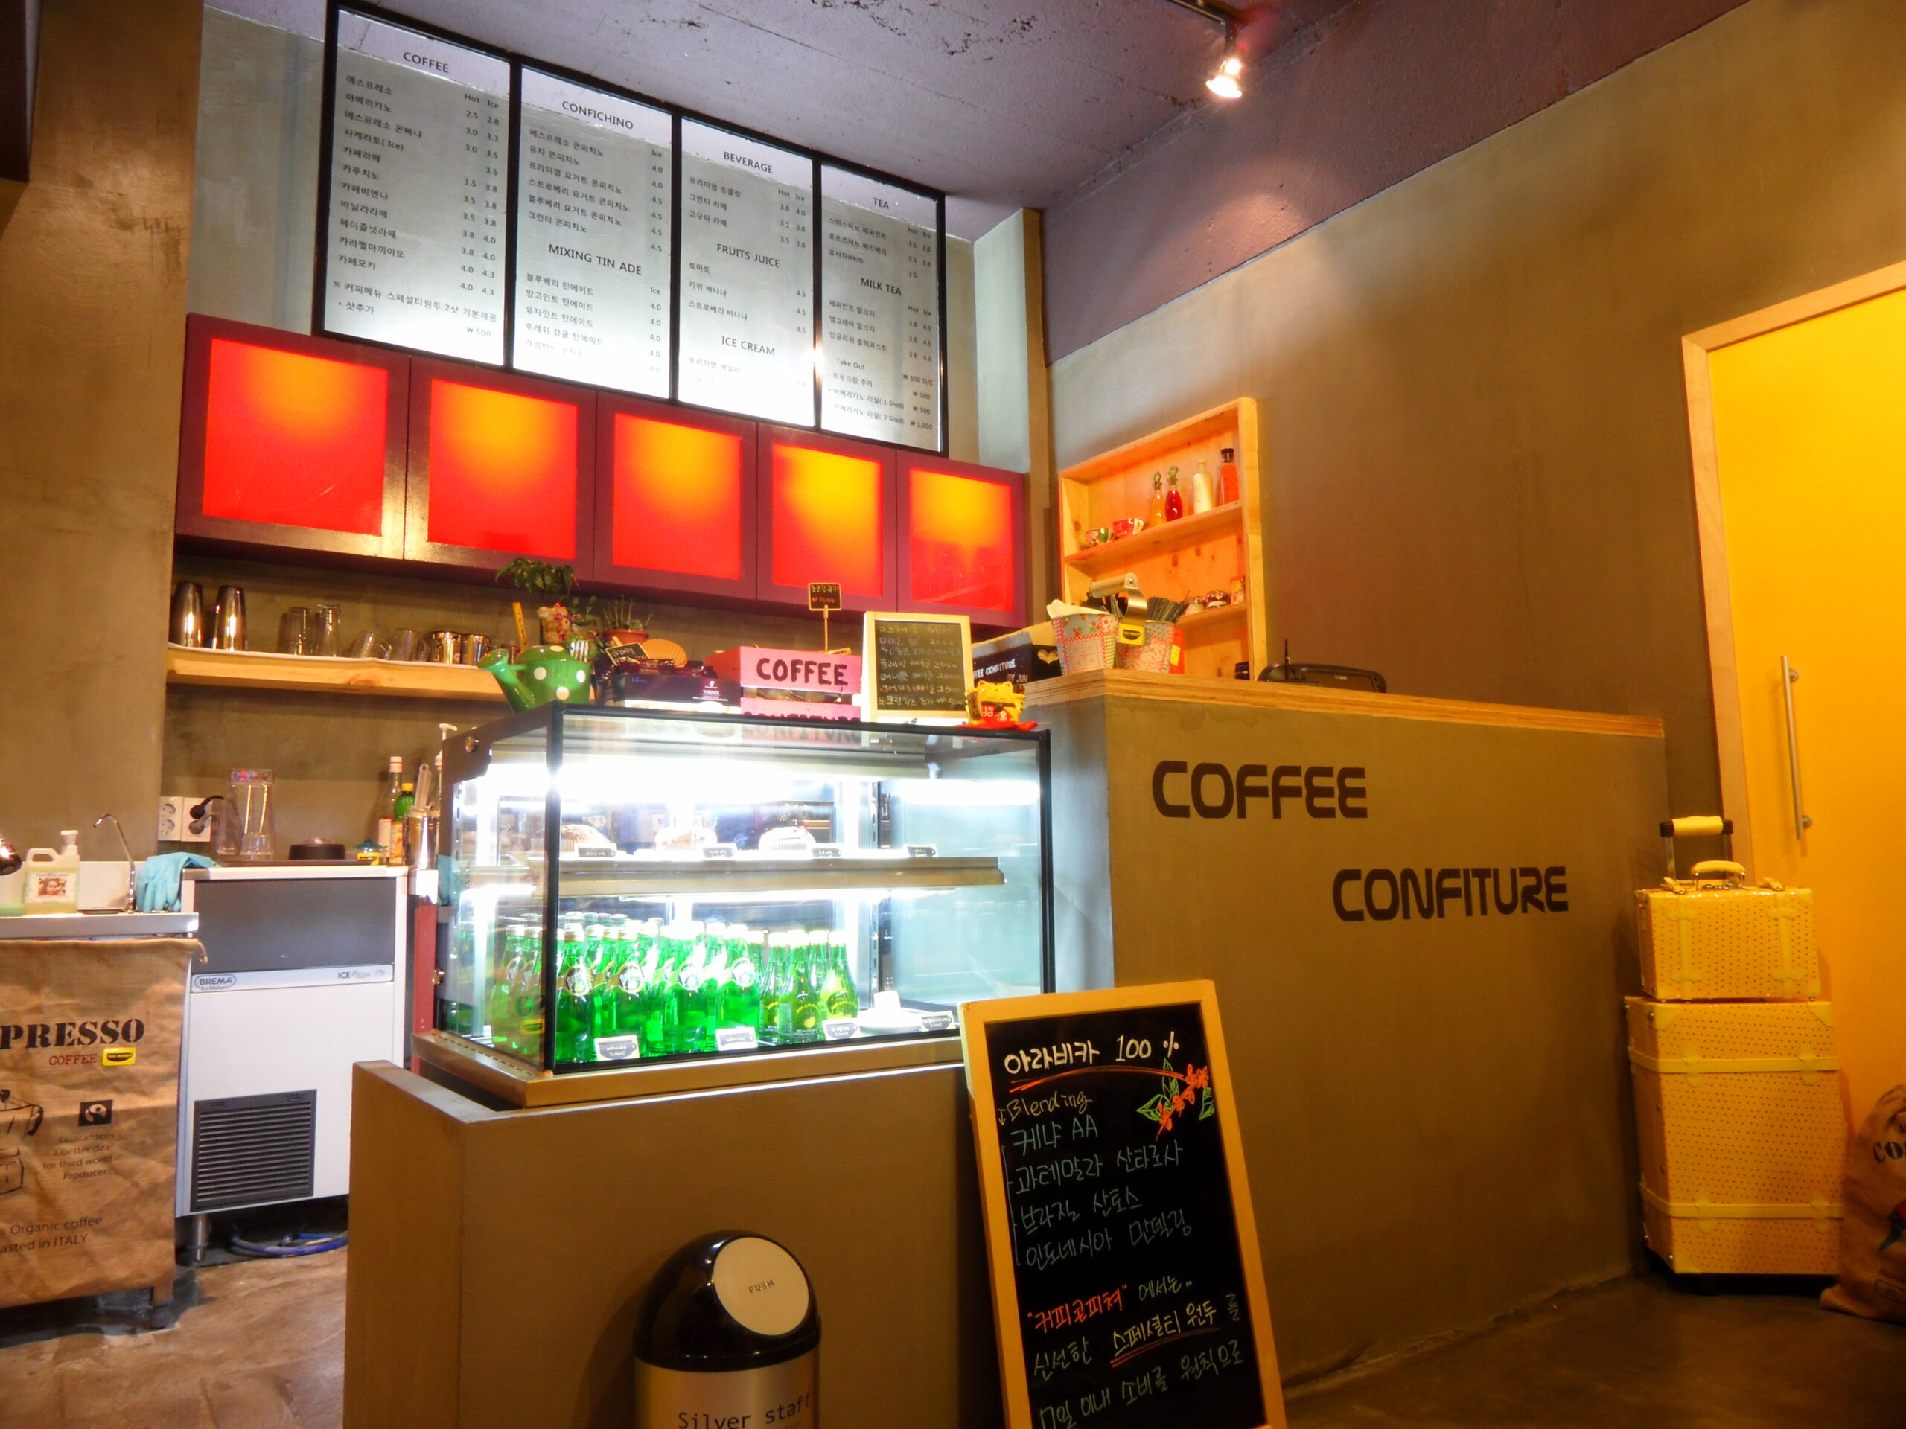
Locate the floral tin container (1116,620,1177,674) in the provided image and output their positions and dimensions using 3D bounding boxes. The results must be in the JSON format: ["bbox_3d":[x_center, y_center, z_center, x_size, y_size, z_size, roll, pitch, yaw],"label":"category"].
[{"bbox_3d":[0.343,-0.107,2.348,0.112,0.120,0.112,-3,-7,18],"label":"floral tin container"}]

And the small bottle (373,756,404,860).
[{"bbox_3d":[-1.570,0.270,3.715,0.080,0.293,0.080,3,-7,-34],"label":"small bottle"}]

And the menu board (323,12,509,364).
[{"bbox_3d":[-1.575,-1.552,3.914,0.505,0.999,0.040,4,-8,-35],"label":"menu board"}]

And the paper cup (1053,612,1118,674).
[{"bbox_3d":[0.223,-0.109,2.218,0.109,0.105,0.109,-1,-7,0],"label":"paper cup"}]

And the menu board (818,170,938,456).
[{"bbox_3d":[-0.264,-1.471,4.825,0.504,0.999,0.040,4,-8,-35],"label":"menu board"}]

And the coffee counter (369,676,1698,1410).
[{"bbox_3d":[0.402,0.576,2.547,2.755,1.212,0.589,3,-7,-34],"label":"coffee counter"}]

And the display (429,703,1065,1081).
[{"bbox_3d":[-0.340,0.264,2.142,0.810,0.471,0.598,3,-7,-34],"label":"display"}]

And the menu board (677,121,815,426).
[{"bbox_3d":[-0.704,-1.498,4.519,0.501,0.999,0.040,4,-8,-35],"label":"menu board"}]

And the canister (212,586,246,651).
[{"bbox_3d":[-1.995,-0.260,3.651,0.092,0.183,0.092,4,-8,-35],"label":"canister"}]

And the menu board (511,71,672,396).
[{"bbox_3d":[-1.142,-1.526,4.215,0.506,0.999,0.040,4,-8,-35],"label":"menu board"}]

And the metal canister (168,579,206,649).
[{"bbox_3d":[-2.080,-0.265,3.592,0.094,0.183,0.094,4,-8,-35],"label":"metal canister"}]

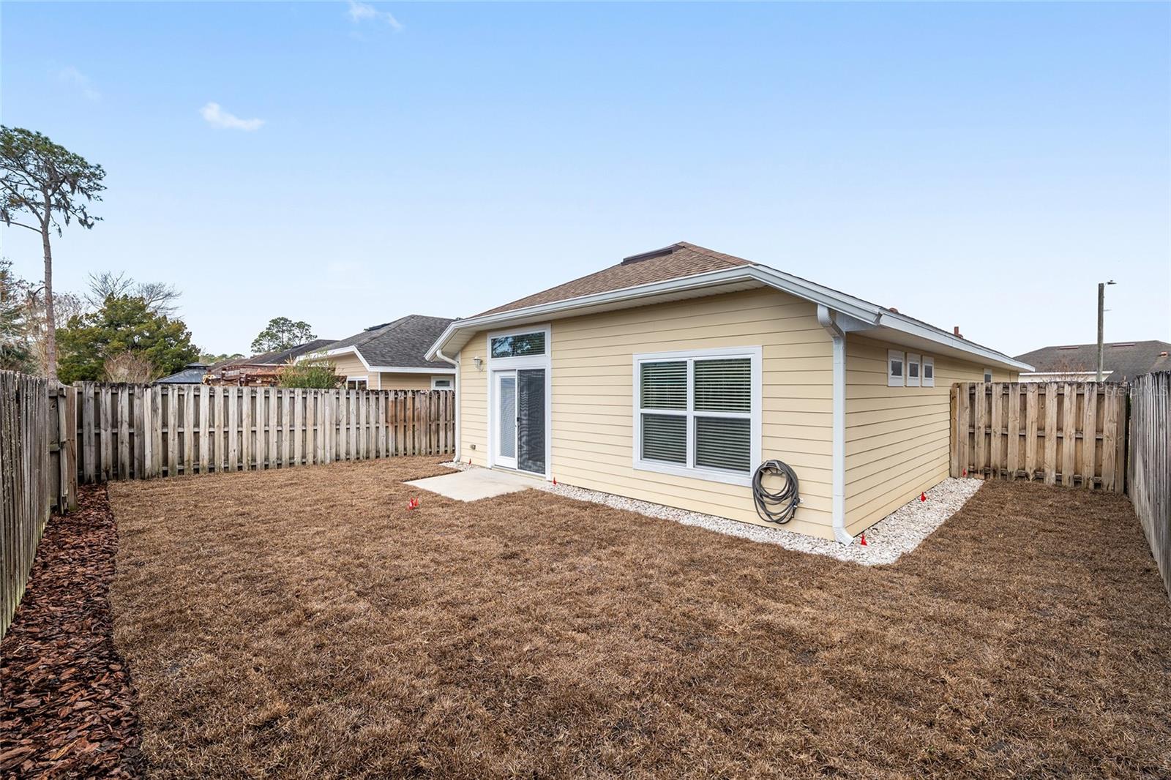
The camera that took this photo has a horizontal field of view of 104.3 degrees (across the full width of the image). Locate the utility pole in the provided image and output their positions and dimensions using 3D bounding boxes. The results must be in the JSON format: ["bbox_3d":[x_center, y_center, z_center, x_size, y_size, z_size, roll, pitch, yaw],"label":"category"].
[{"bbox_3d":[28.400,-2.200,24.850,0.680,7.700,0.250,1,1,44],"label":"utility pole"}]

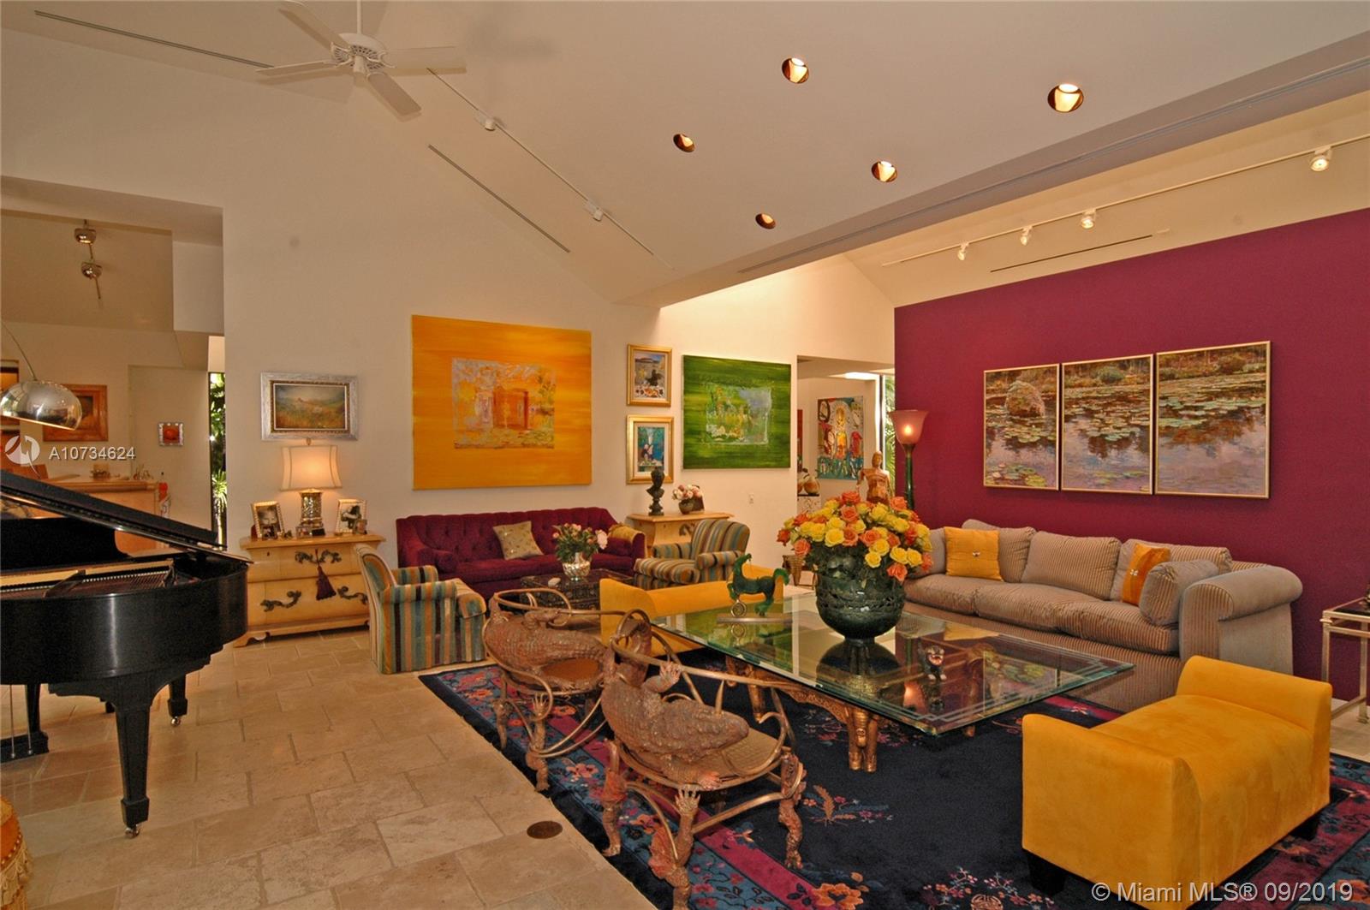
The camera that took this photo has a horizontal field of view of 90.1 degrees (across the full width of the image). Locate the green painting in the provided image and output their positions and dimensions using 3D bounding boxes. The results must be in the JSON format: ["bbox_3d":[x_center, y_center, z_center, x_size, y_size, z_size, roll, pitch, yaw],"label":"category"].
[{"bbox_3d":[0.658,-0.491,8.360,1.631,1.321,0.045,0,0,-32],"label":"green painting"}]

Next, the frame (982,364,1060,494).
[{"bbox_3d":[2.922,-0.230,5.952,0.035,1.048,0.685,0,1,-33],"label":"frame"}]

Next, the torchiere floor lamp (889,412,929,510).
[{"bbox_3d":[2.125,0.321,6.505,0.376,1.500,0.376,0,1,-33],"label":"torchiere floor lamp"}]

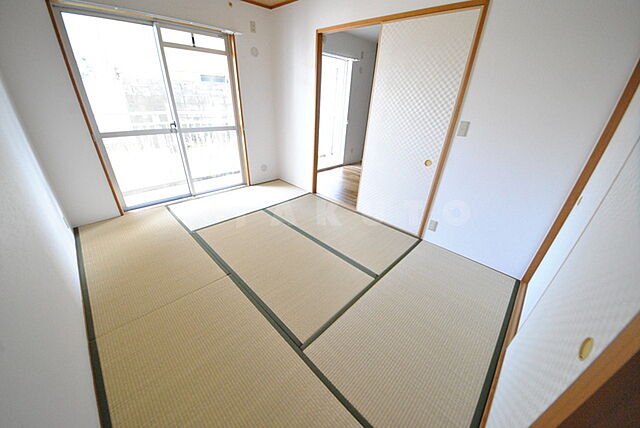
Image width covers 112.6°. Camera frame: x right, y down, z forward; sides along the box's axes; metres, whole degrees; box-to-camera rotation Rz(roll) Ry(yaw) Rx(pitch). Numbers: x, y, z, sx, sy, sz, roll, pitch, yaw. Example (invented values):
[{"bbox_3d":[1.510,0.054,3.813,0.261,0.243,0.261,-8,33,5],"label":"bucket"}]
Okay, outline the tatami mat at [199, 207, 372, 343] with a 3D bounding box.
[{"bbox_3d":[-0.433,0.397,2.109,1.721,0.050,0.844,26,35,36],"label":"tatami mat"}]

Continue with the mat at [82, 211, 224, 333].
[{"bbox_3d":[-1.671,0.339,2.050,1.705,0.050,0.812,26,35,36],"label":"mat"}]

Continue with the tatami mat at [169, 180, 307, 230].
[{"bbox_3d":[-1.071,-0.199,3.180,0.846,0.050,1.720,26,35,36],"label":"tatami mat"}]

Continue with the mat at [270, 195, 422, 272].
[{"bbox_3d":[0.180,0.137,2.698,1.721,0.050,0.840,26,35,36],"label":"mat"}]

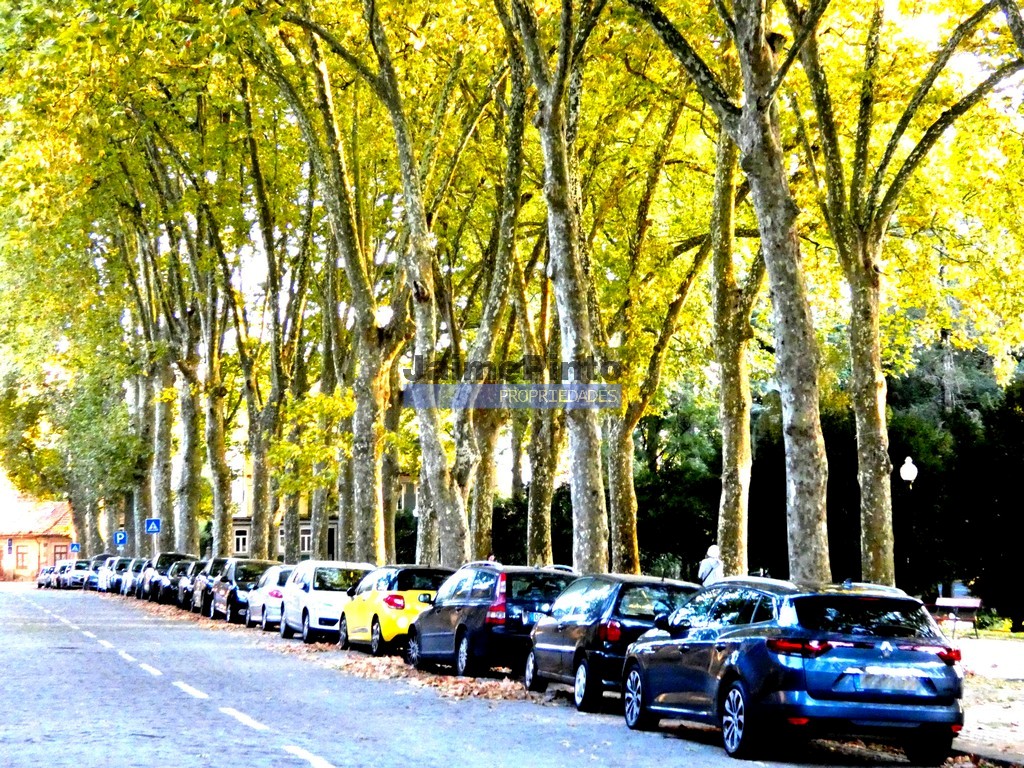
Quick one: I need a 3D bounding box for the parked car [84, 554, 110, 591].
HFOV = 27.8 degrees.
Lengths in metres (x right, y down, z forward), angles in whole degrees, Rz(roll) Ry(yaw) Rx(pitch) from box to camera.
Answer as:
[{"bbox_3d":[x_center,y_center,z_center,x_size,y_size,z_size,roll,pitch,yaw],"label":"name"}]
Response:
[{"bbox_3d":[-18.154,8.357,91.800,1.780,1.580,4.300,1,-5,-17],"label":"parked car"}]

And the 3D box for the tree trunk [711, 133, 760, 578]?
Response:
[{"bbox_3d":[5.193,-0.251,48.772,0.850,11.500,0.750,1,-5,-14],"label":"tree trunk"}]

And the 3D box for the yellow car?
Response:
[{"bbox_3d":[-1.725,3.757,34.500,1.715,1.460,3.950,3,-5,-17],"label":"yellow car"}]

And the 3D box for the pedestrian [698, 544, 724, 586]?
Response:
[{"bbox_3d":[3.453,3.646,35.931,0.520,1.700,0.350,2,-5,-14],"label":"pedestrian"}]

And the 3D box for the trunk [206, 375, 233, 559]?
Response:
[{"bbox_3d":[-10.829,3.799,76.954,0.850,8.330,0.750,0,-5,-14],"label":"trunk"}]

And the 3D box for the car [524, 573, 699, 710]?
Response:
[{"bbox_3d":[1.289,2.928,23.738,1.700,1.440,4.000,2,-5,-11],"label":"car"}]

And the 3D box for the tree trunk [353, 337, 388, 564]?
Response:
[{"bbox_3d":[-3.194,2.153,46.743,0.760,6.303,0.720,2,-5,-15],"label":"tree trunk"}]

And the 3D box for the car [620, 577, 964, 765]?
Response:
[{"bbox_3d":[2.398,2.530,18.852,1.840,1.460,4.630,3,-5,-15],"label":"car"}]

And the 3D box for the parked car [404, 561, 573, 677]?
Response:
[{"bbox_3d":[-0.166,3.150,27.950,1.800,1.460,4.520,3,-5,-17],"label":"parked car"}]

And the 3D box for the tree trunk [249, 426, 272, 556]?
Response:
[{"bbox_3d":[-8.265,4.258,68.387,0.680,5.980,0.620,0,-5,-14],"label":"tree trunk"}]

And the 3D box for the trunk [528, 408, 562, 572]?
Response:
[{"bbox_3d":[0.788,3.198,51.789,0.750,5.184,0.680,2,-5,-15],"label":"trunk"}]

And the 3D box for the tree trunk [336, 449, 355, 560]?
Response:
[{"bbox_3d":[-7.321,5.946,91.826,0.720,6.350,0.680,0,-5,-14],"label":"tree trunk"}]

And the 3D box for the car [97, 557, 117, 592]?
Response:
[{"bbox_3d":[-15.452,7.636,83.000,1.800,1.470,4.250,2,-5,-15],"label":"car"}]

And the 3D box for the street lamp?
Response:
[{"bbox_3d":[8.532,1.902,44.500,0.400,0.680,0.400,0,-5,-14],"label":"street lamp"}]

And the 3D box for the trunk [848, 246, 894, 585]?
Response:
[{"bbox_3d":[5.958,1.022,34.221,0.680,6.849,0.600,2,-5,-15],"label":"trunk"}]

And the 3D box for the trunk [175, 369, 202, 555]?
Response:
[{"bbox_3d":[-11.978,3.623,76.669,0.900,8.129,0.850,2,-5,-15],"label":"trunk"}]

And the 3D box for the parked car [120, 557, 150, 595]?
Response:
[{"bbox_3d":[-13.480,7.140,77.000,1.800,1.470,4.250,2,-5,-15],"label":"parked car"}]

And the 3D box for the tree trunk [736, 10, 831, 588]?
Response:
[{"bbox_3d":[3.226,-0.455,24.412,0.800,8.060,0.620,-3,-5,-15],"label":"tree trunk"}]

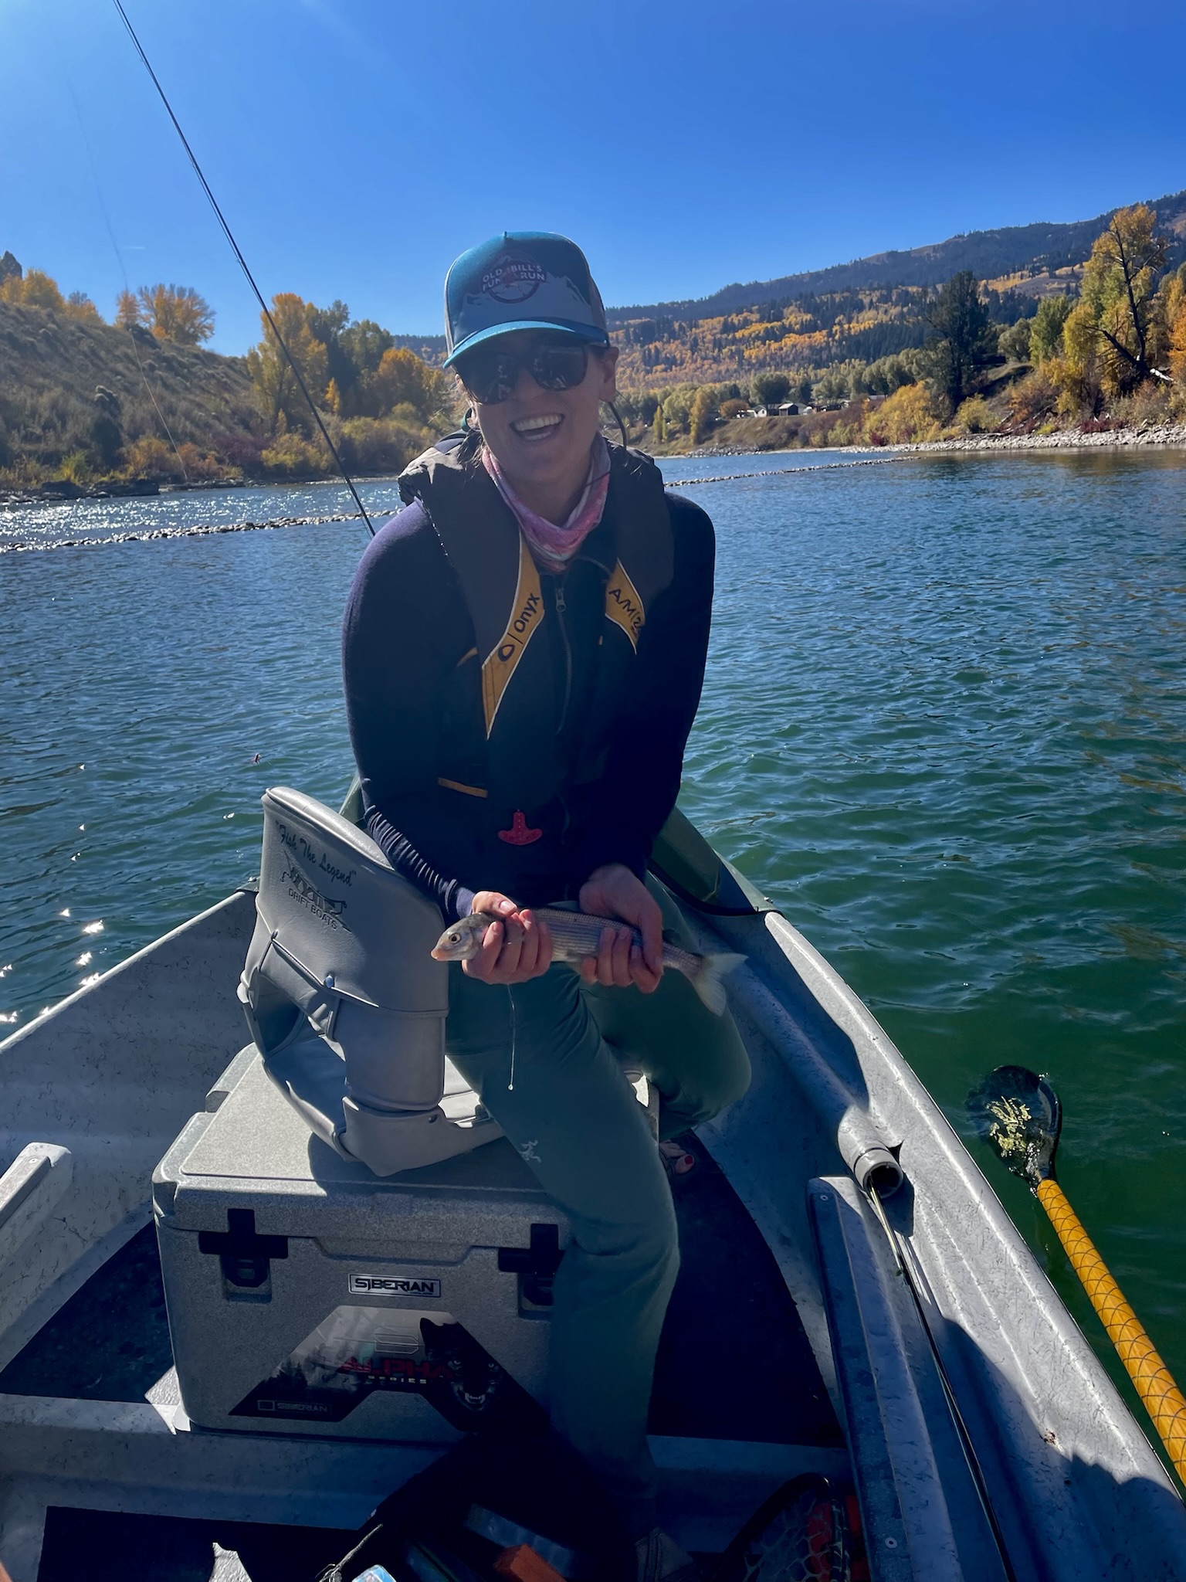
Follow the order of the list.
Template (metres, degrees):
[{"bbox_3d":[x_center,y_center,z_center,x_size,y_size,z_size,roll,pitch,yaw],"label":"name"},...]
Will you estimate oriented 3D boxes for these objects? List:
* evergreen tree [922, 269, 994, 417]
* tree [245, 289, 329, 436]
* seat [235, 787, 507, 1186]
[{"bbox_3d":[30.818,-37.607,100.000,5.574,11.526,5.574,3,17,16],"label":"evergreen tree"},{"bbox_3d":[-20.577,-28.716,80.000,5.020,9.027,5.020,-5,16,-13],"label":"tree"},{"bbox_3d":[-0.194,0.198,1.637,0.440,0.370,0.450,-11,19,-33],"label":"seat"}]

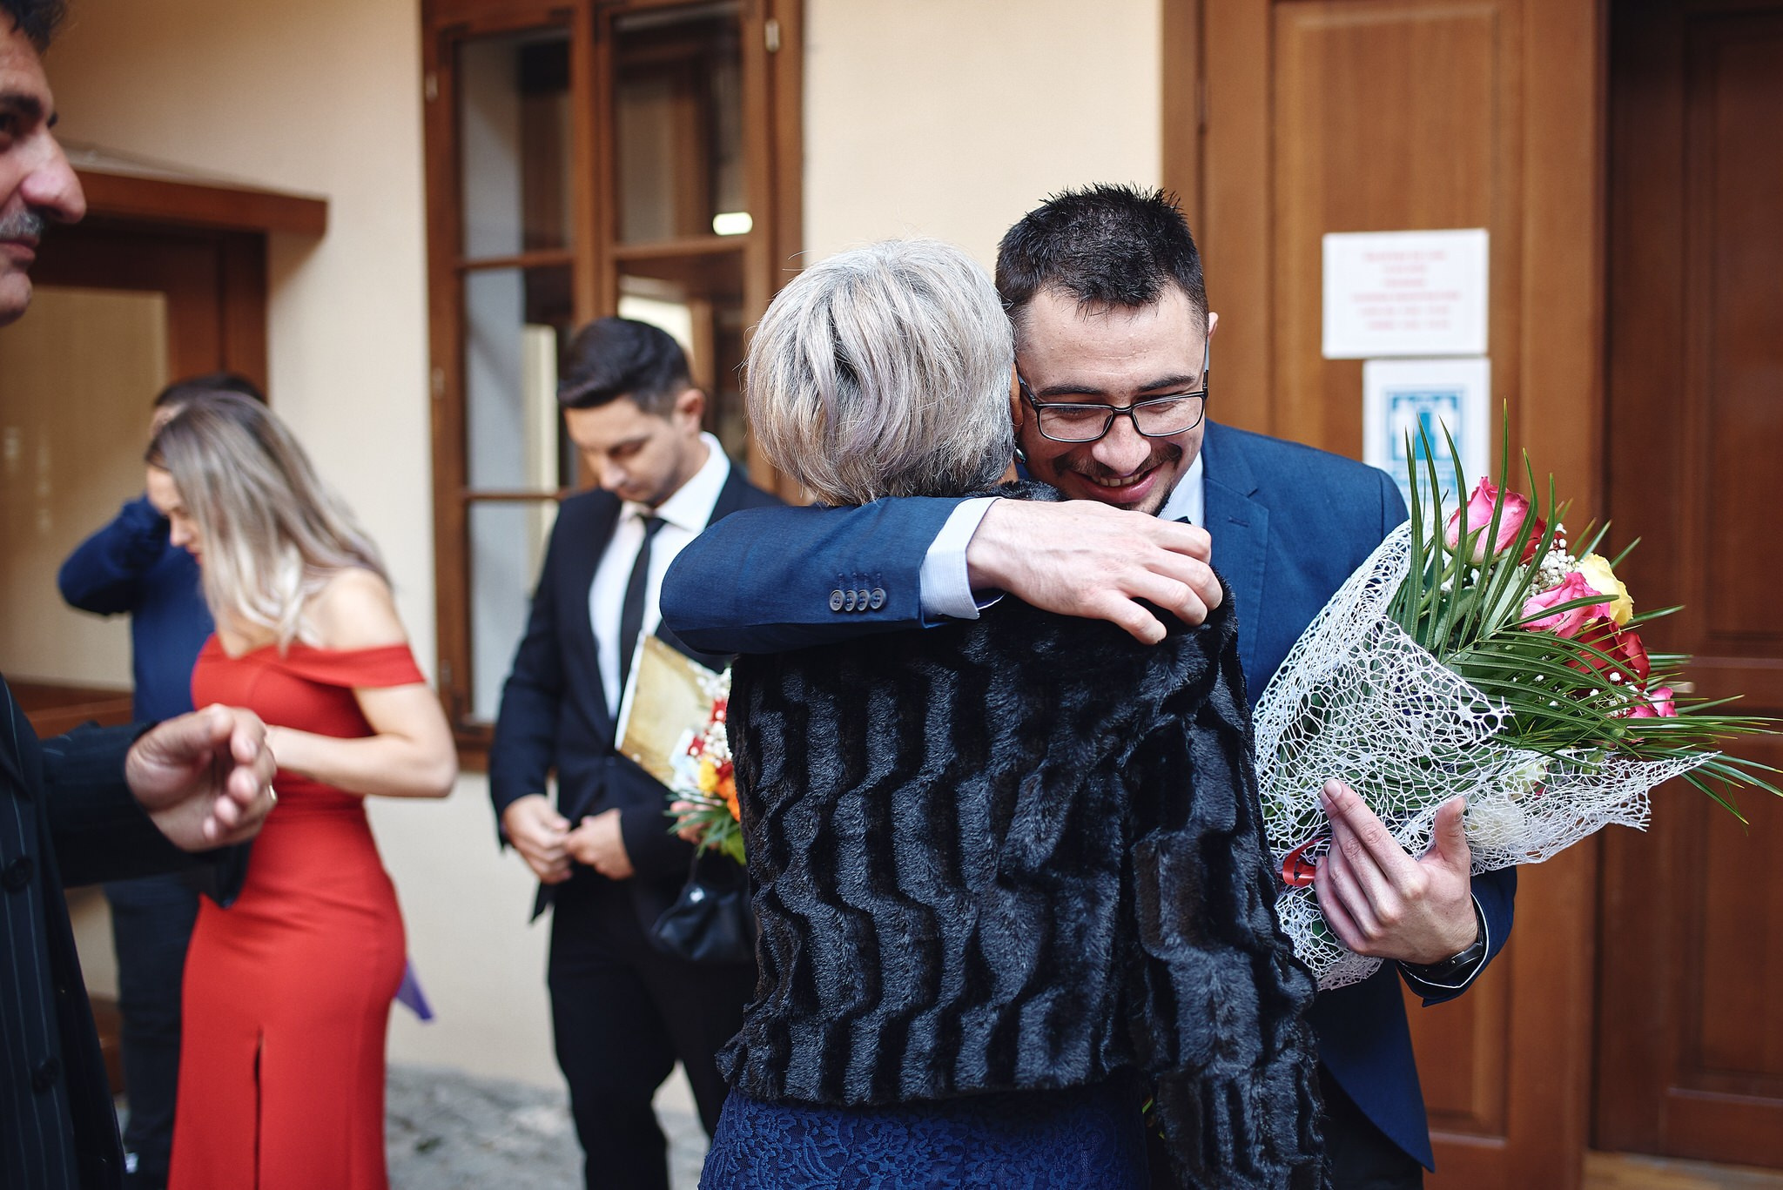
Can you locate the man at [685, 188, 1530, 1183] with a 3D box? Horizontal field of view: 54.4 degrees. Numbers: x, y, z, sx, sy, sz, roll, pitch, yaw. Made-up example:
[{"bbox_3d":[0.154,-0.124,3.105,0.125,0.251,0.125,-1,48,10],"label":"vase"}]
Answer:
[{"bbox_3d":[0.185,0.525,1.540,0.680,1.710,0.600,0,4,12],"label":"man"}]

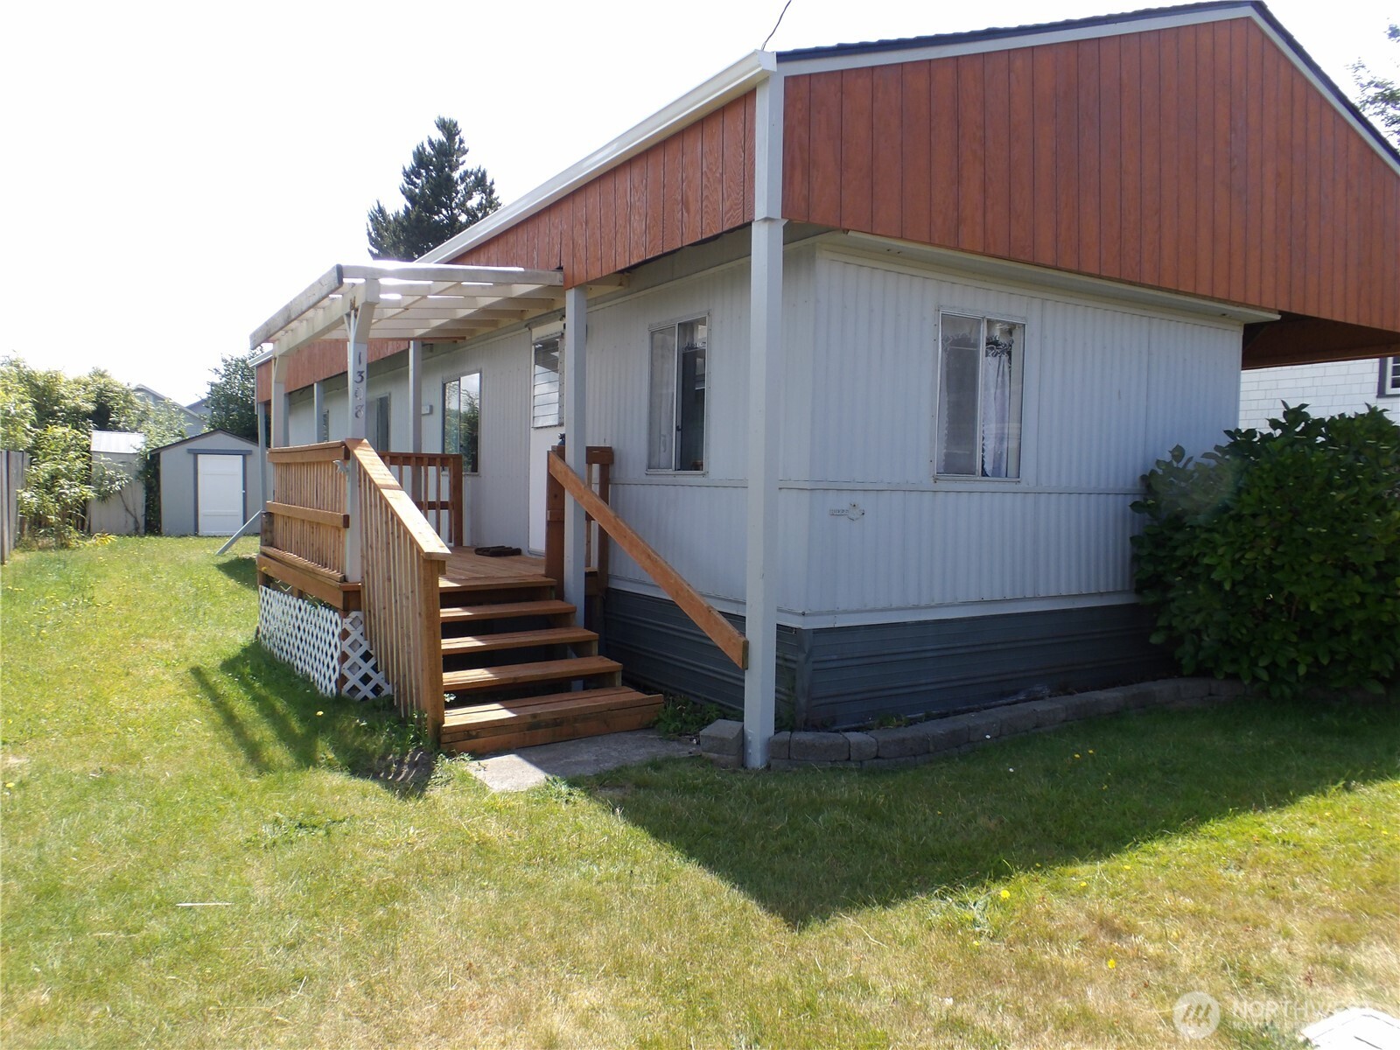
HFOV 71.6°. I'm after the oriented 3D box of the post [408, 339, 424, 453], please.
[{"bbox_3d":[-2.896,-0.448,9.913,0.100,2.710,0.140,-1,3,-32],"label":"post"}]

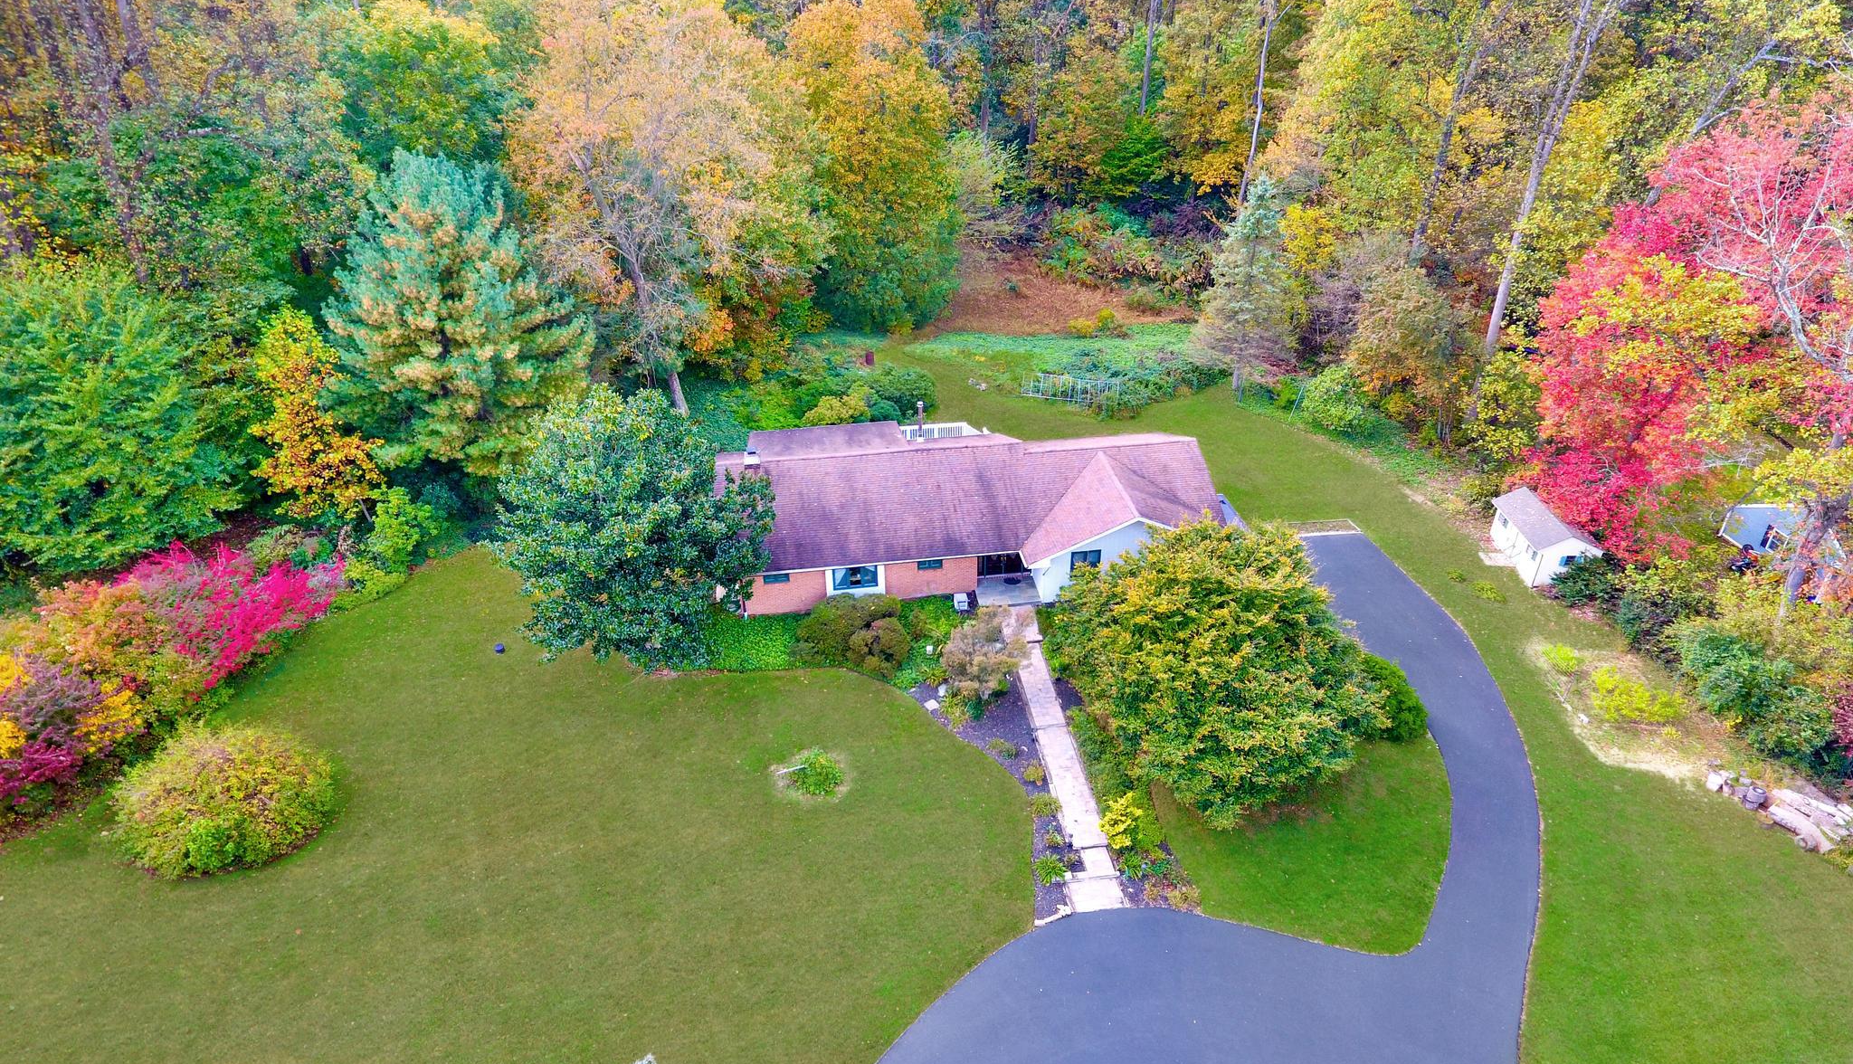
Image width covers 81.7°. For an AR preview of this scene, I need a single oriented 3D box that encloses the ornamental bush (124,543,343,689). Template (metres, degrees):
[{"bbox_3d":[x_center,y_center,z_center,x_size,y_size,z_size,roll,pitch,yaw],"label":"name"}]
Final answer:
[{"bbox_3d":[-30.537,3.353,46.737,6.600,3.800,7.400,8,32,14],"label":"ornamental bush"}]

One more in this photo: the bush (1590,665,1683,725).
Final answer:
[{"bbox_3d":[29.039,6.589,43.681,3.360,1.670,2.850,0,31,0],"label":"bush"}]

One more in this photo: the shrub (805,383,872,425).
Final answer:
[{"bbox_3d":[-5.541,-8.001,66.440,4.320,2.040,3.890,0,31,0],"label":"shrub"}]

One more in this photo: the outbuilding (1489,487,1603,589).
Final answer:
[{"bbox_3d":[32.510,0.220,56.550,3.080,2.890,5.160,0,31,0],"label":"outbuilding"}]

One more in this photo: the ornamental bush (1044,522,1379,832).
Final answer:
[{"bbox_3d":[10.458,4.682,39.144,12.000,9.600,12.000,0,31,0],"label":"ornamental bush"}]

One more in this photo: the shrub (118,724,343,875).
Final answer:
[{"bbox_3d":[-25.202,9.286,38.457,7.120,2.740,6.770,0,31,0],"label":"shrub"}]

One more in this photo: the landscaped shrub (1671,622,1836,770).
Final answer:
[{"bbox_3d":[34.380,6.700,44.790,4.500,3.900,6.600,-1,31,0],"label":"landscaped shrub"}]

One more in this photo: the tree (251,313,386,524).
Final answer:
[{"bbox_3d":[-32.820,-5.950,58.000,5.520,12.500,5.520,-1,31,0],"label":"tree"}]

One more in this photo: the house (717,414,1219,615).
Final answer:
[{"bbox_3d":[1.678,-2.334,54.807,23.900,5.400,15.600,-5,31,-7],"label":"house"}]

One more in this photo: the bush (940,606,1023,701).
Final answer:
[{"bbox_3d":[2.323,4.946,44.095,3.520,3.850,3.520,0,31,0],"label":"bush"}]

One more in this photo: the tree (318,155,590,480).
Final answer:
[{"bbox_3d":[-25.880,-11.550,60.210,13.410,18.850,13.410,-1,31,0],"label":"tree"}]

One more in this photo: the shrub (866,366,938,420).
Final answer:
[{"bbox_3d":[-1.639,-8.863,66.947,4.450,2.970,4.010,0,31,0],"label":"shrub"}]

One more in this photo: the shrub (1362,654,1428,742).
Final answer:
[{"bbox_3d":[19.030,6.980,45.260,3.900,3.300,3.900,-1,31,0],"label":"shrub"}]

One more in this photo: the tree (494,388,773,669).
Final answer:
[{"bbox_3d":[-13.200,-0.280,49.100,12.100,12.000,12.100,-1,31,0],"label":"tree"}]

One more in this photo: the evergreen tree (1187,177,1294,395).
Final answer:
[{"bbox_3d":[20.530,-15.900,70.260,6.400,14.390,6.400,-1,31,0],"label":"evergreen tree"}]

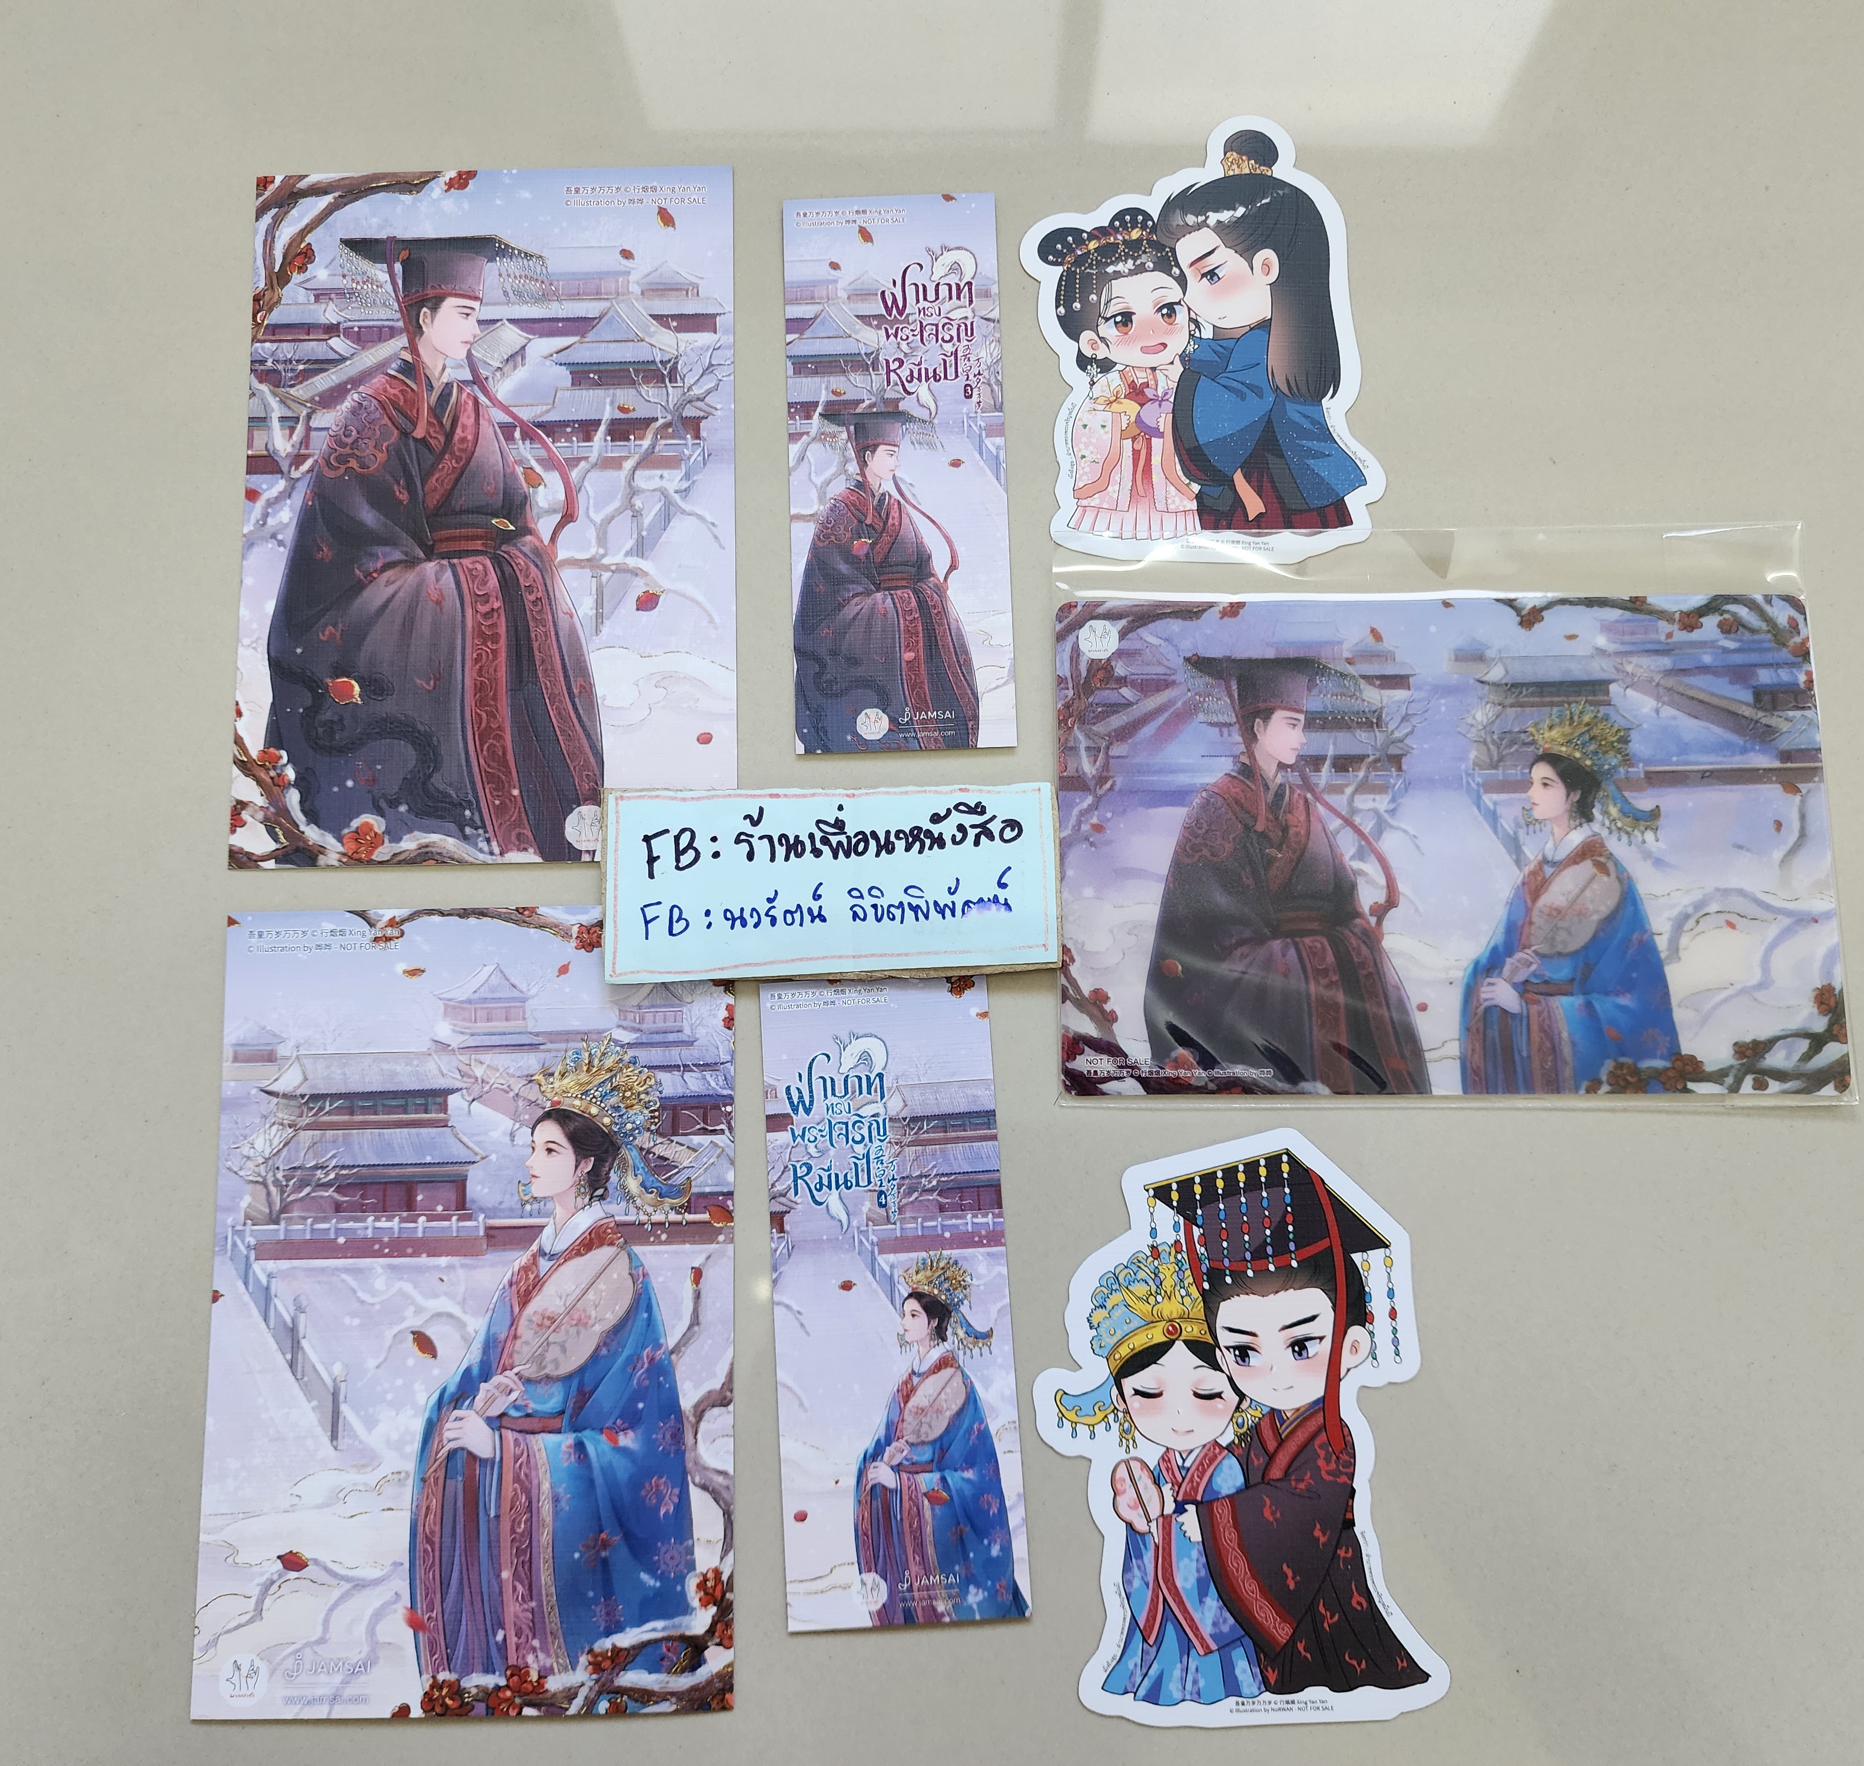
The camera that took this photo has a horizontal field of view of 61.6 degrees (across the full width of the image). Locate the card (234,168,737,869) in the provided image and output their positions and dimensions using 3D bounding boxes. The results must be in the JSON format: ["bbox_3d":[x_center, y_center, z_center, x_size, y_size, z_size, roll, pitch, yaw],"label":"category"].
[{"bbox_3d":[-0.093,-0.079,0.328,0.102,0.002,0.152,-1,82,0],"label":"card"}]

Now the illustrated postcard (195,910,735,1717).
[{"bbox_3d":[-0.090,0.081,0.307,0.104,0.002,0.154,-1,82,0],"label":"illustrated postcard"}]

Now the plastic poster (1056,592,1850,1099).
[{"bbox_3d":[0.103,-0.008,0.317,0.156,0.002,0.102,0,82,0],"label":"plastic poster"}]

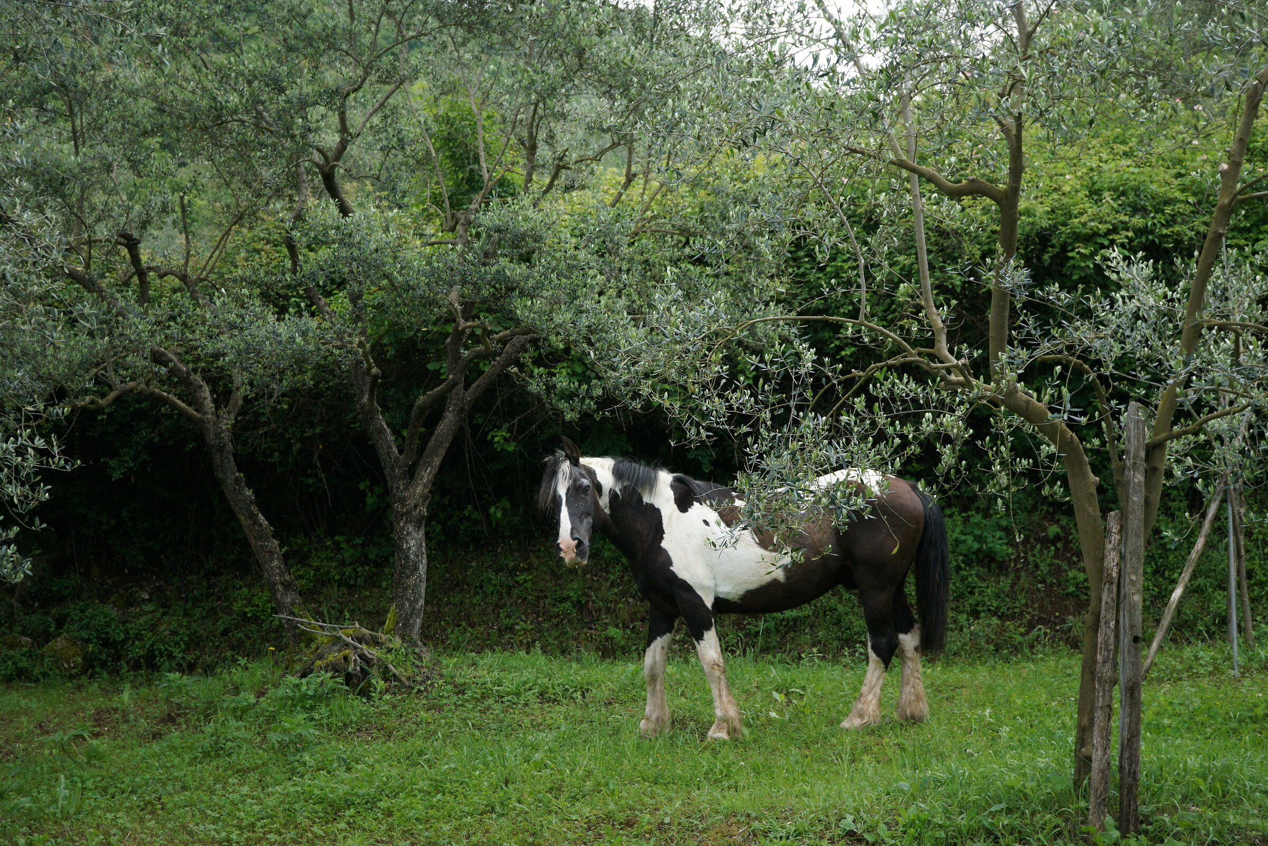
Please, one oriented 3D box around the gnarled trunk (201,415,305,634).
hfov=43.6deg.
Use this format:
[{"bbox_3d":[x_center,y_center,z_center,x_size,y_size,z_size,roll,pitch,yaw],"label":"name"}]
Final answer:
[{"bbox_3d":[-2.980,0.814,12.400,0.320,1.760,0.280,-19,0,0],"label":"gnarled trunk"}]

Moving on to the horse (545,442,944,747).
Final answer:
[{"bbox_3d":[0.655,0.935,9.200,2.420,1.700,0.670,0,-1,-17],"label":"horse"}]

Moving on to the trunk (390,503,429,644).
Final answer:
[{"bbox_3d":[-1.720,1.152,12.200,0.290,1.140,0.280,0,-1,0],"label":"trunk"}]

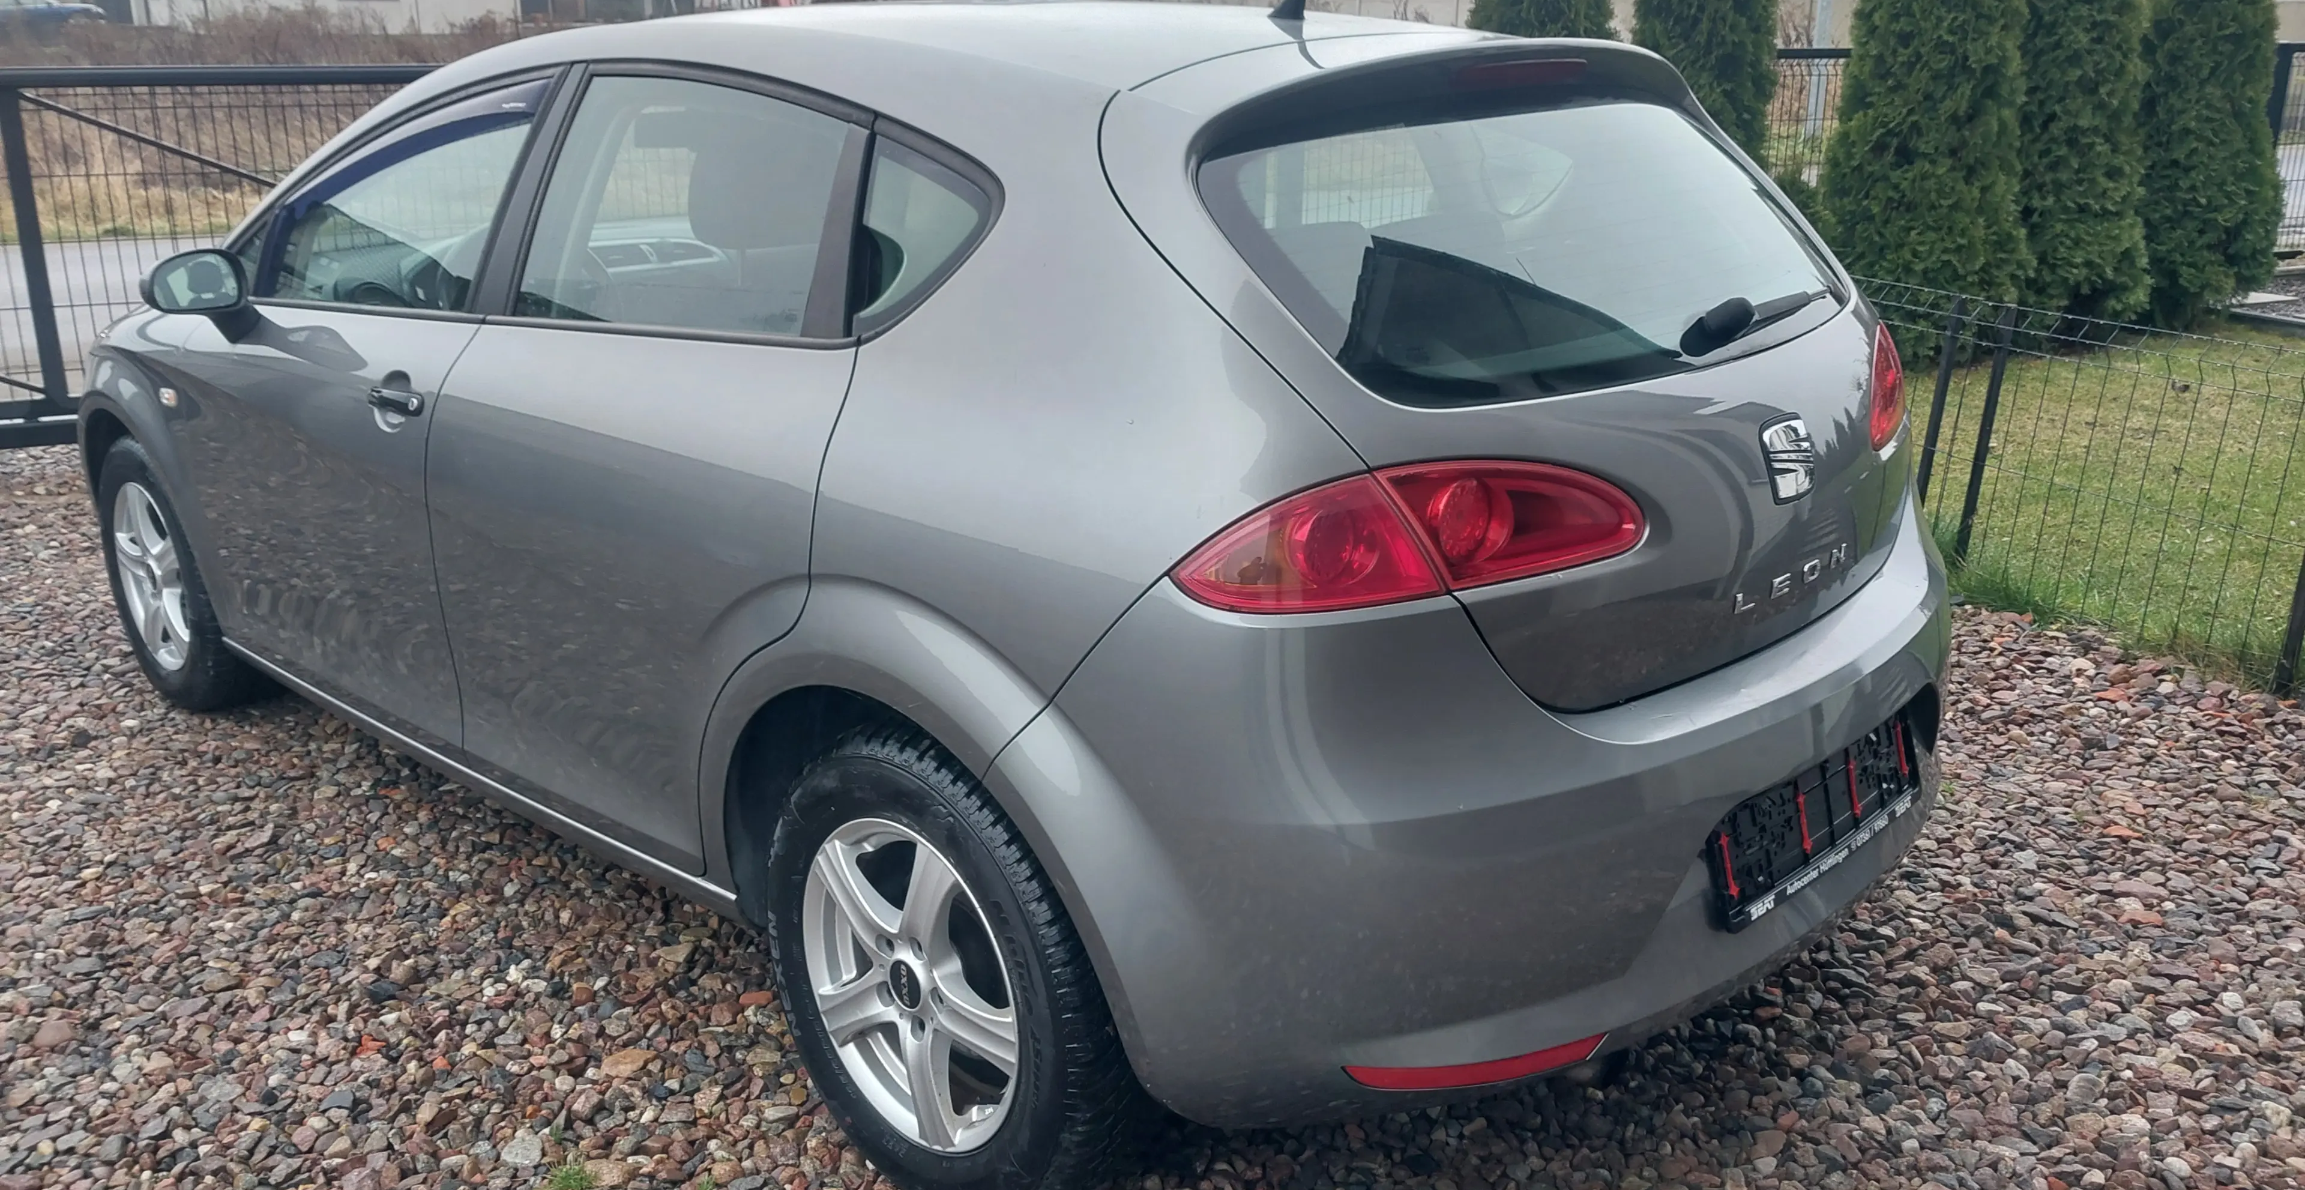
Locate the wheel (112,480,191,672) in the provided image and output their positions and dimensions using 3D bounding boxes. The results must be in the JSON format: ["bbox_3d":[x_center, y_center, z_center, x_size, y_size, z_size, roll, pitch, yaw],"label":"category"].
[{"bbox_3d":[-2.063,-0.054,4.276,0.150,0.420,0.420,-16,23,-42],"label":"wheel"}]

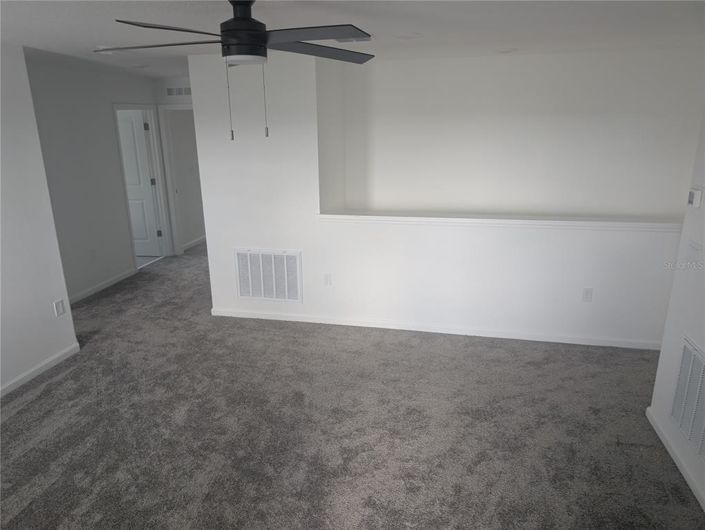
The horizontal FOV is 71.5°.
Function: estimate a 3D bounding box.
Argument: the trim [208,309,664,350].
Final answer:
[{"bbox_3d":[0.589,0.577,4.486,4.101,0.080,0.018,3,16,12],"label":"trim"}]

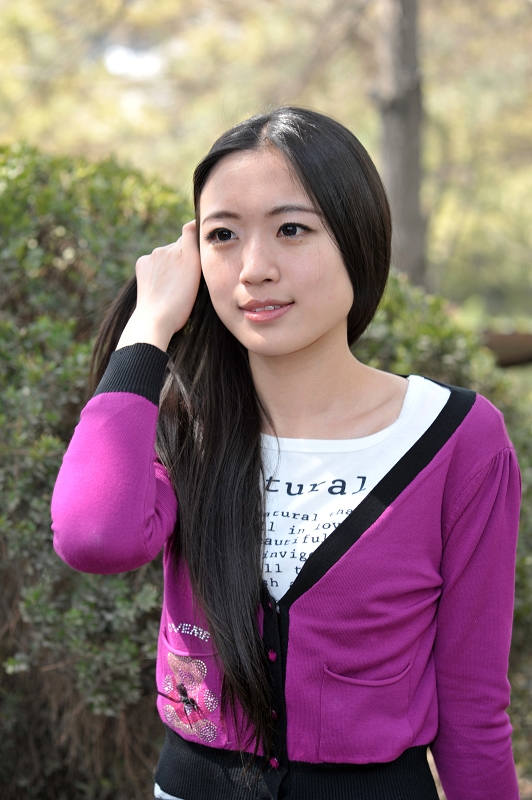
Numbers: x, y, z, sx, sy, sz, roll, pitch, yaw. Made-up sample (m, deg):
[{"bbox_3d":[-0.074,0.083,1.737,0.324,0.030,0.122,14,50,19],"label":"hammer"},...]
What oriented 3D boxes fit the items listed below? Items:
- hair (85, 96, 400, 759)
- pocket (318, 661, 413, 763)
[{"bbox_3d":[-0.022,0.023,1.735,0.250,0.575,0.240,1,3,20],"label":"hair"},{"bbox_3d":[0.088,0.278,1.685,0.082,0.090,0.024,0,3,-4],"label":"pocket"}]

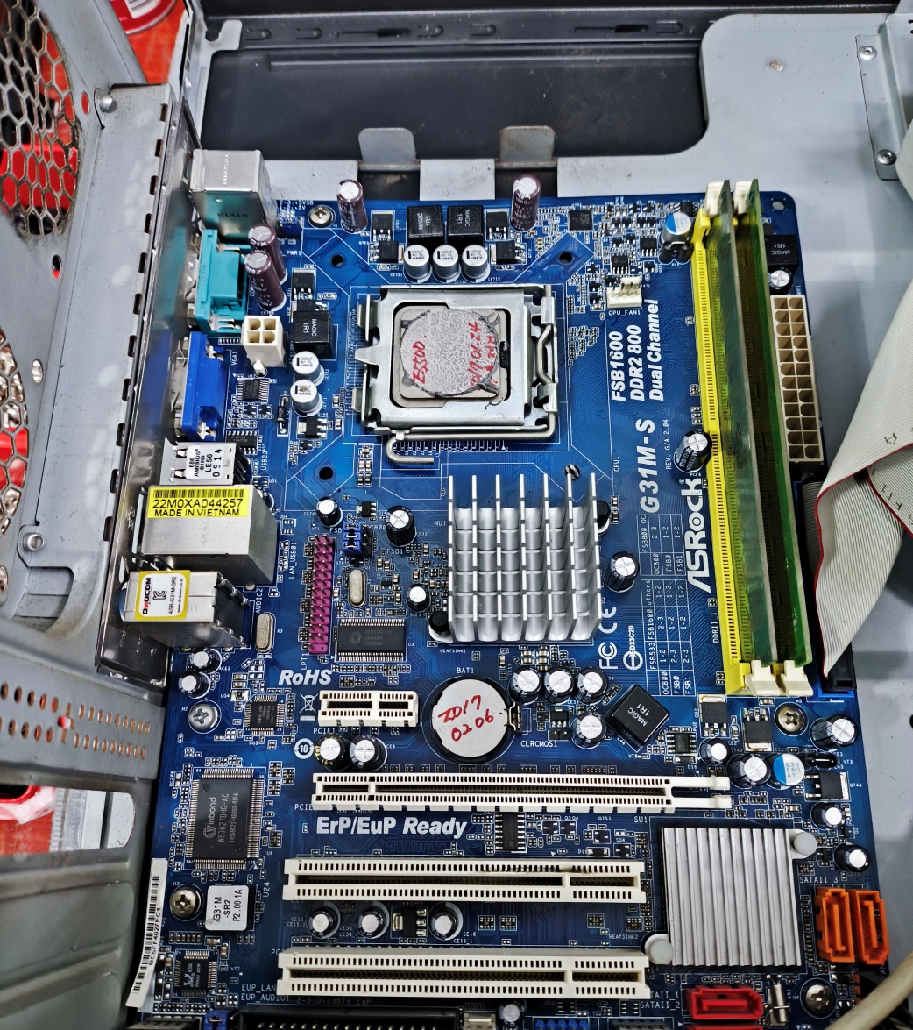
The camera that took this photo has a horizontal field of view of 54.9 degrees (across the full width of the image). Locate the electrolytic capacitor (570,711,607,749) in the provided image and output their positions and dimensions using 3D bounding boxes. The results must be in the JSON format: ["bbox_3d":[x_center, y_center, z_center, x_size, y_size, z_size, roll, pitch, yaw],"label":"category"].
[{"bbox_3d":[0.034,0.055,0.226,0.008,0.011,0.008,0,72,1],"label":"electrolytic capacitor"}]

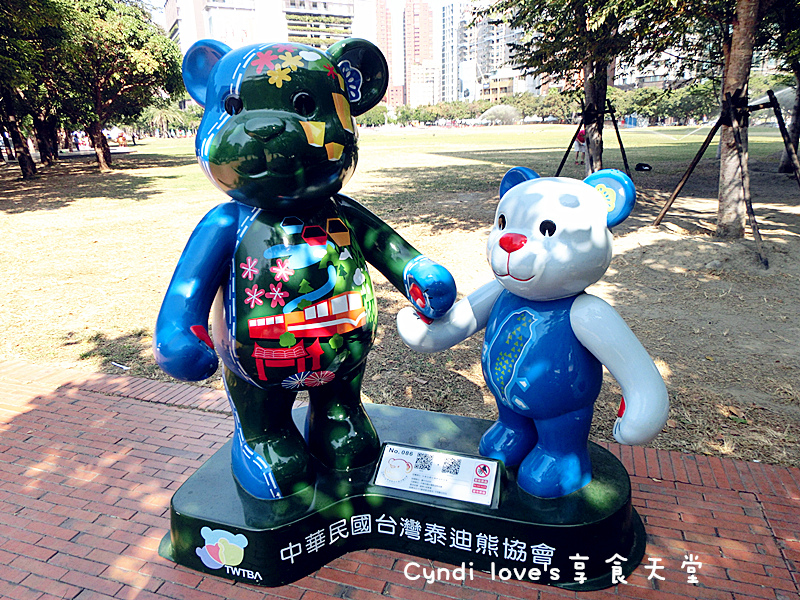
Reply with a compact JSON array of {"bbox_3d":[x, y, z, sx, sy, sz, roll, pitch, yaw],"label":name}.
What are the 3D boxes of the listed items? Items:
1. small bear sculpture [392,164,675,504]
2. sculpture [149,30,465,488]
[{"bbox_3d":[0.469,0.081,2.032,0.960,1.095,0.500,15,23,41],"label":"small bear sculpture"},{"bbox_3d":[-0.327,-0.109,2.009,1.060,1.505,0.580,-6,18,-14],"label":"sculpture"}]

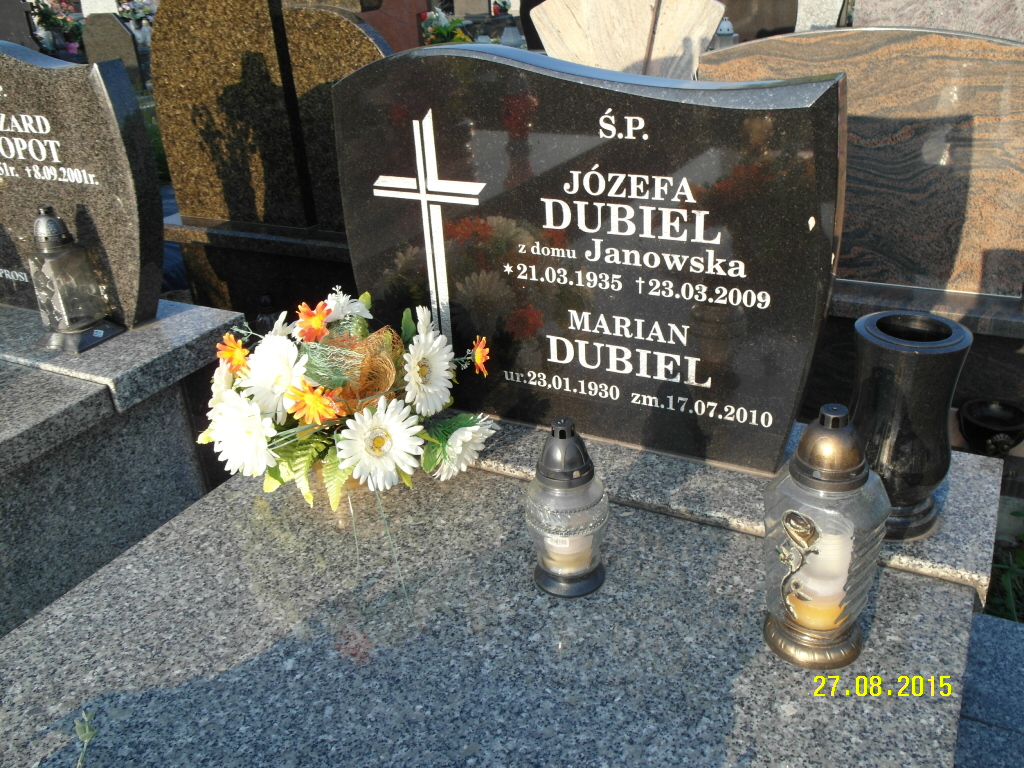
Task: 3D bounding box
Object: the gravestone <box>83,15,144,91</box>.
[{"bbox_3d":[-3.337,-2.784,7.441,0.622,0.619,0.070,10,30,27],"label":"gravestone"}]

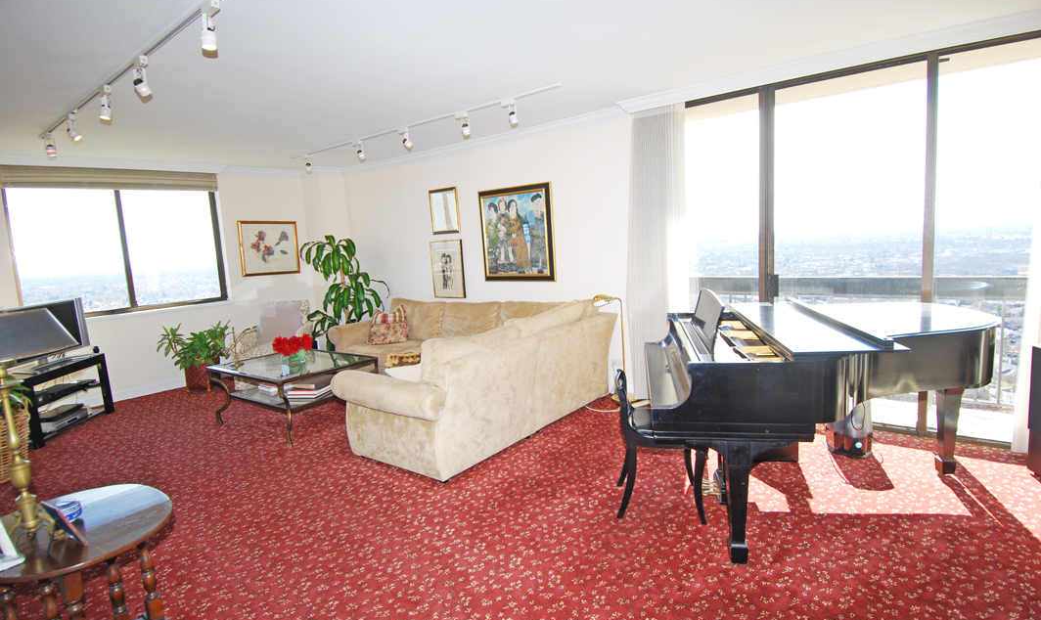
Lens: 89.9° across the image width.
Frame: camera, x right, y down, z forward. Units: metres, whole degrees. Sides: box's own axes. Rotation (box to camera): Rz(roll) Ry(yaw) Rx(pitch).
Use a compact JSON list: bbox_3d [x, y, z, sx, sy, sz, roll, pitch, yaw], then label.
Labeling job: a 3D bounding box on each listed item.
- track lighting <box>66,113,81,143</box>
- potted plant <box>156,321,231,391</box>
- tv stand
[{"bbox_3d":[-3.309,-1.354,3.856,0.115,0.210,0.080,-6,8,-20],"label":"track lighting"},{"bbox_3d":[-3.669,0.522,5.857,0.580,0.770,0.720,2,9,38],"label":"potted plant"},{"bbox_3d":[-4.238,0.800,4.661,0.450,0.590,0.957,-4,7,-5],"label":"tv stand"}]

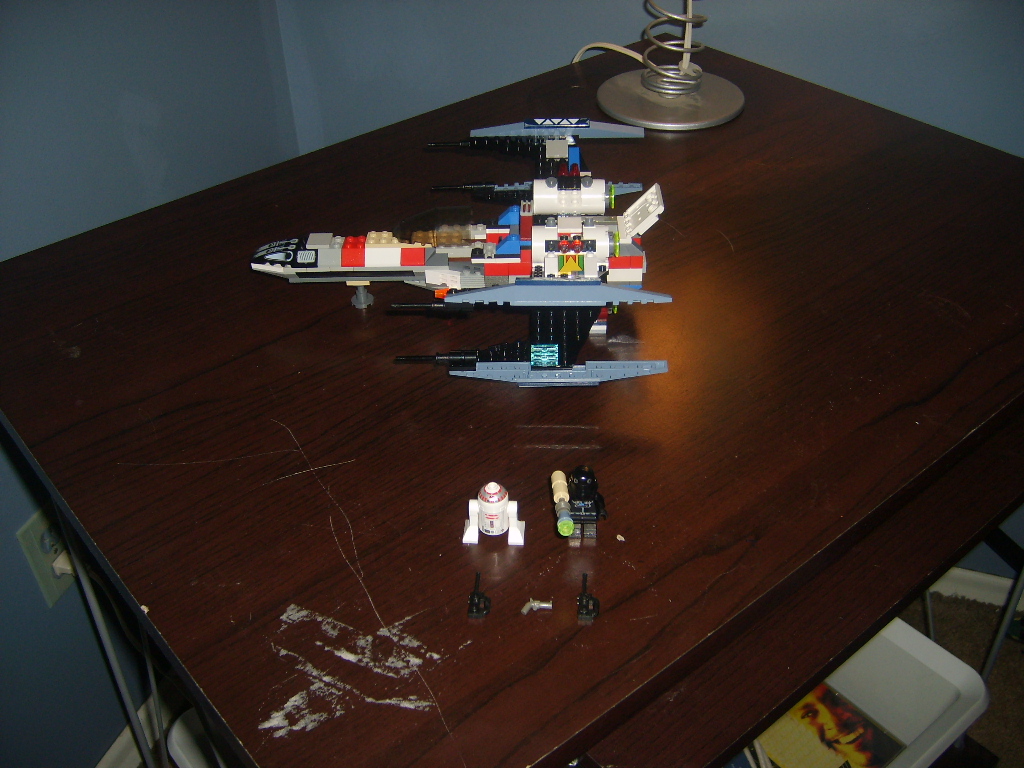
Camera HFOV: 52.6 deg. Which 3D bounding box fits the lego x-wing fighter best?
[{"bbox_3d":[-0.038,-0.088,0.697,0.279,0.095,0.247,0,38,2],"label":"lego x-wing fighter"}]

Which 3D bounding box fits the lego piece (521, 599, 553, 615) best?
[{"bbox_3d":[0.012,0.110,0.512,0.016,0.004,0.011,2,38,4],"label":"lego piece"}]

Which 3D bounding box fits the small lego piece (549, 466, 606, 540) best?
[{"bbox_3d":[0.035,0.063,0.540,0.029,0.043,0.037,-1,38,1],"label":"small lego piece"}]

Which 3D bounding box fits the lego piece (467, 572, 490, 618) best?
[{"bbox_3d":[-0.016,0.105,0.519,0.011,0.005,0.029,1,38,3],"label":"lego piece"}]

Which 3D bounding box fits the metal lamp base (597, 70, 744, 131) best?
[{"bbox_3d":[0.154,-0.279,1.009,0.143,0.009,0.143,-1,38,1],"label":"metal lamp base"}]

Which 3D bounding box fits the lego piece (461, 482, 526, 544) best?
[{"bbox_3d":[-0.010,0.066,0.544,0.033,0.036,0.017,1,38,3],"label":"lego piece"}]

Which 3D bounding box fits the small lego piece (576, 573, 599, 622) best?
[{"bbox_3d":[0.038,0.105,0.517,0.011,0.005,0.029,2,38,4],"label":"small lego piece"}]

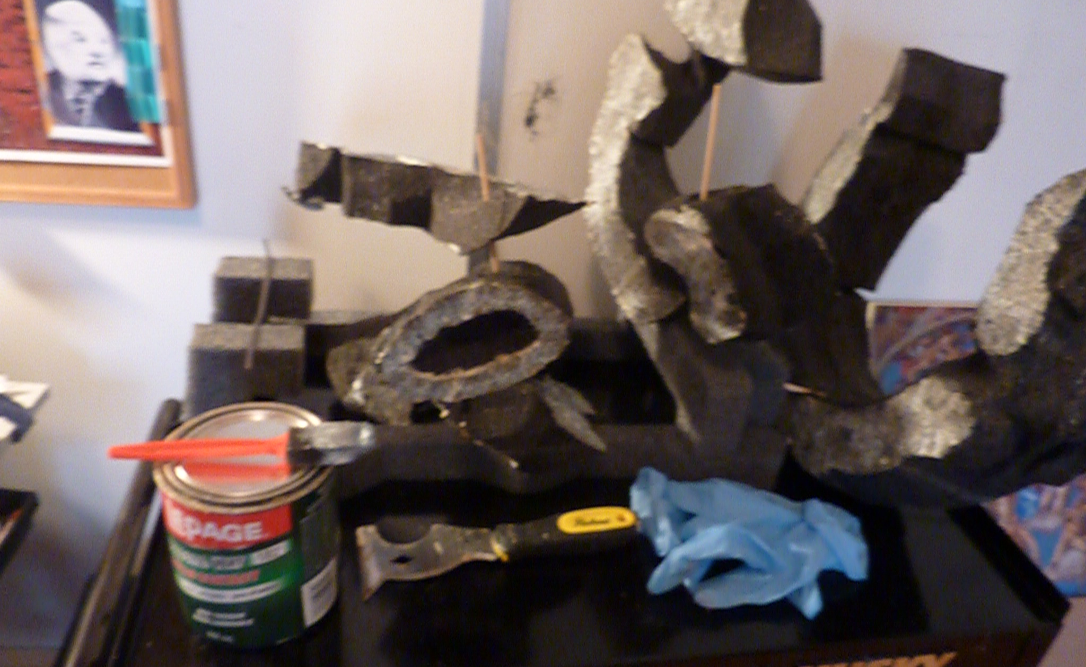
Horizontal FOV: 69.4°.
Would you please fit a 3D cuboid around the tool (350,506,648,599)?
[{"bbox_3d":[-0.026,0.155,0.587,0.217,0.027,0.072,-1,29,-14],"label":"tool"}]

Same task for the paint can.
[{"bbox_3d":[-0.188,0.124,0.516,0.108,0.119,0.108,5,28,-3],"label":"paint can"}]

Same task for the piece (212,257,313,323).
[{"bbox_3d":[-0.280,-0.044,0.794,0.089,0.050,0.047,0,29,-11],"label":"piece"}]

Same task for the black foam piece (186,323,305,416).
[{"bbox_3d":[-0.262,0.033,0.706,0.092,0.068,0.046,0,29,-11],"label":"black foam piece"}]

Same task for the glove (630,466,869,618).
[{"bbox_3d":[0.159,0.159,0.603,0.185,0.044,0.115,9,29,5],"label":"glove"}]

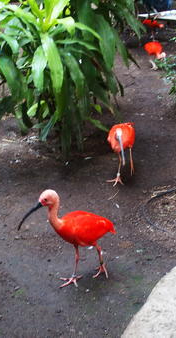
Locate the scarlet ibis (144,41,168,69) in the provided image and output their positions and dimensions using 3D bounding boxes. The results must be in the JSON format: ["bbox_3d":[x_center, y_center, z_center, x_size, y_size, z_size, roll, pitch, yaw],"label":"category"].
[{"bbox_3d":[0.806,-1.349,6.442,0.158,0.326,0.408,-15,27,-33],"label":"scarlet ibis"}]

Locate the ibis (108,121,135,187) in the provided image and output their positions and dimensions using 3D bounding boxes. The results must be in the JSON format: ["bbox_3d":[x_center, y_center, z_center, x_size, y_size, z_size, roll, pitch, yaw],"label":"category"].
[{"bbox_3d":[0.219,-0.118,3.362,0.163,0.352,0.418,5,23,12],"label":"ibis"}]

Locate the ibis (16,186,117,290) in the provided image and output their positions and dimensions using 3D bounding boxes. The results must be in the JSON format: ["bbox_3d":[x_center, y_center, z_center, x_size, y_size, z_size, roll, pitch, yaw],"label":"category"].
[{"bbox_3d":[-0.076,0.268,2.284,0.454,0.444,0.153,-10,24,-24],"label":"ibis"}]

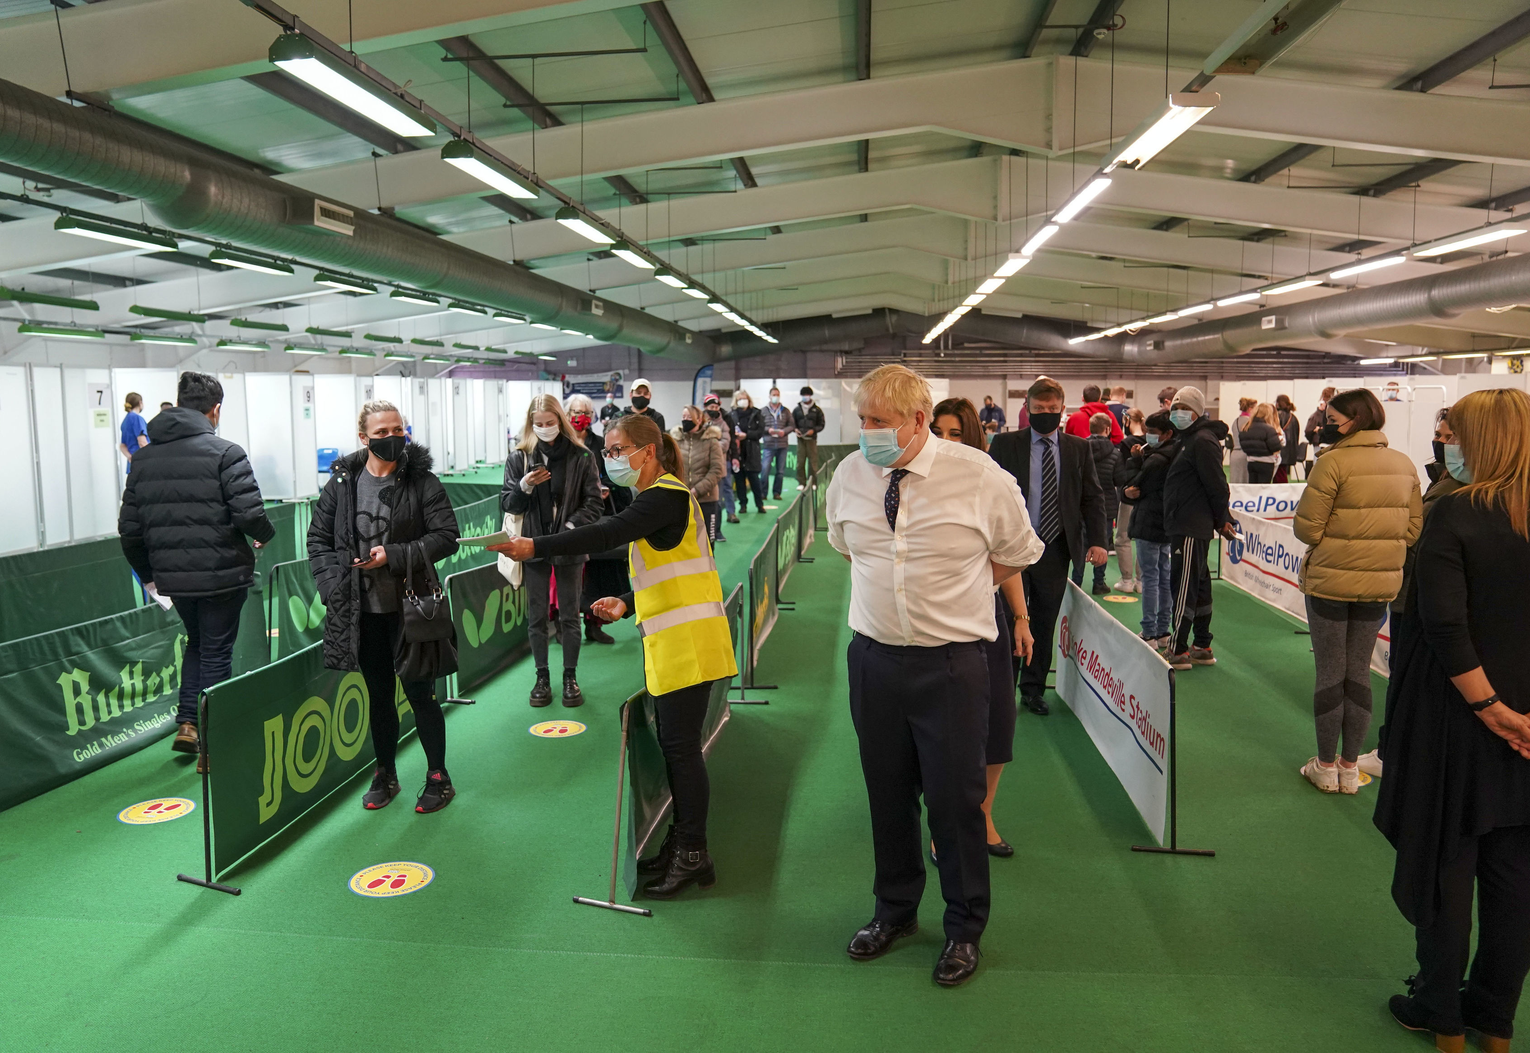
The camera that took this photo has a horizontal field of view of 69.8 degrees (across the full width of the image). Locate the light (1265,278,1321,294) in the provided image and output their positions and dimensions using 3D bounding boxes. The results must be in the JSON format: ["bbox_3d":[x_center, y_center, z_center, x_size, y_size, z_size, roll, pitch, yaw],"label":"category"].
[{"bbox_3d":[7.537,-3.451,15.679,0.270,0.100,1.840,1,7,5],"label":"light"}]

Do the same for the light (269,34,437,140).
[{"bbox_3d":[-2.167,-2.358,5.922,0.220,0.140,1.520,0,7,5],"label":"light"}]

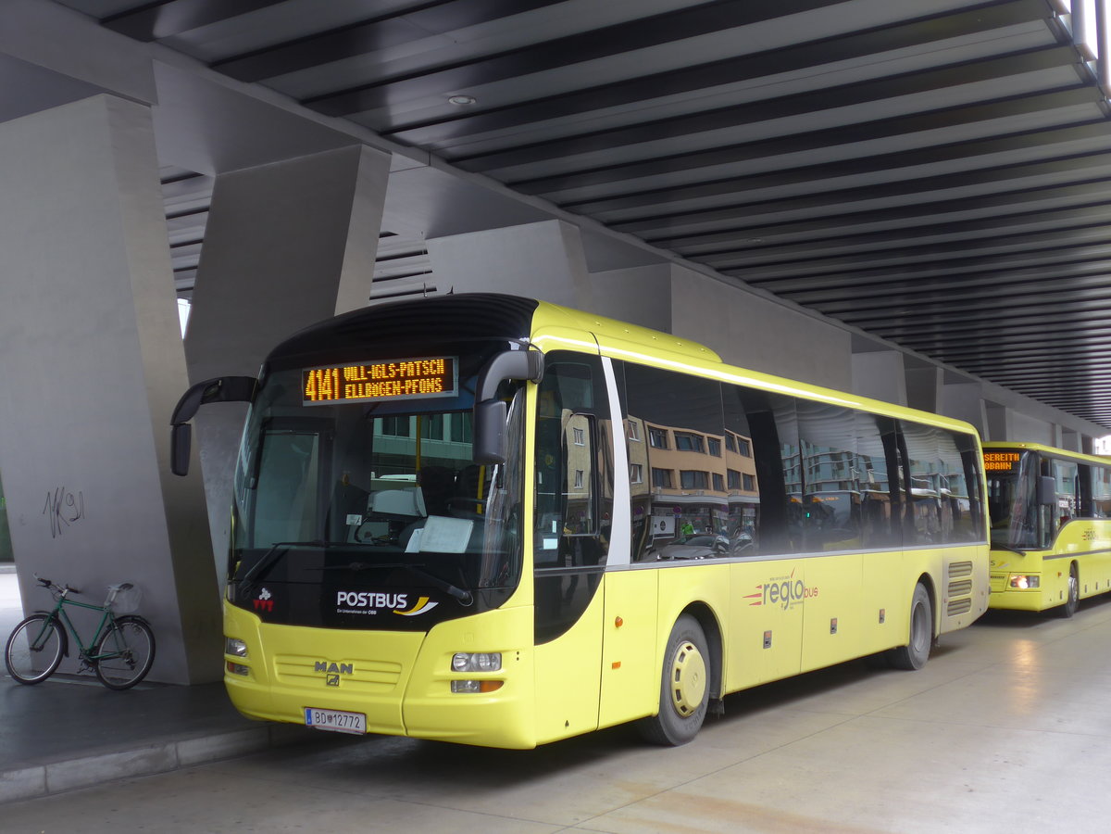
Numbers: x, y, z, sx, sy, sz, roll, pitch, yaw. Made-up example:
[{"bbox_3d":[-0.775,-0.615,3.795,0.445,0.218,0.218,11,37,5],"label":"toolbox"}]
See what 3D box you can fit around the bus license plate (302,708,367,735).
[{"bbox_3d":[-1.441,1.992,8.642,0.520,0.120,0.020,-3,-3,32],"label":"bus license plate"}]

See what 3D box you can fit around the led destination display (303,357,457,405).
[{"bbox_3d":[-1.228,-0.238,9.195,1.390,0.268,0.080,-3,-4,32],"label":"led destination display"}]

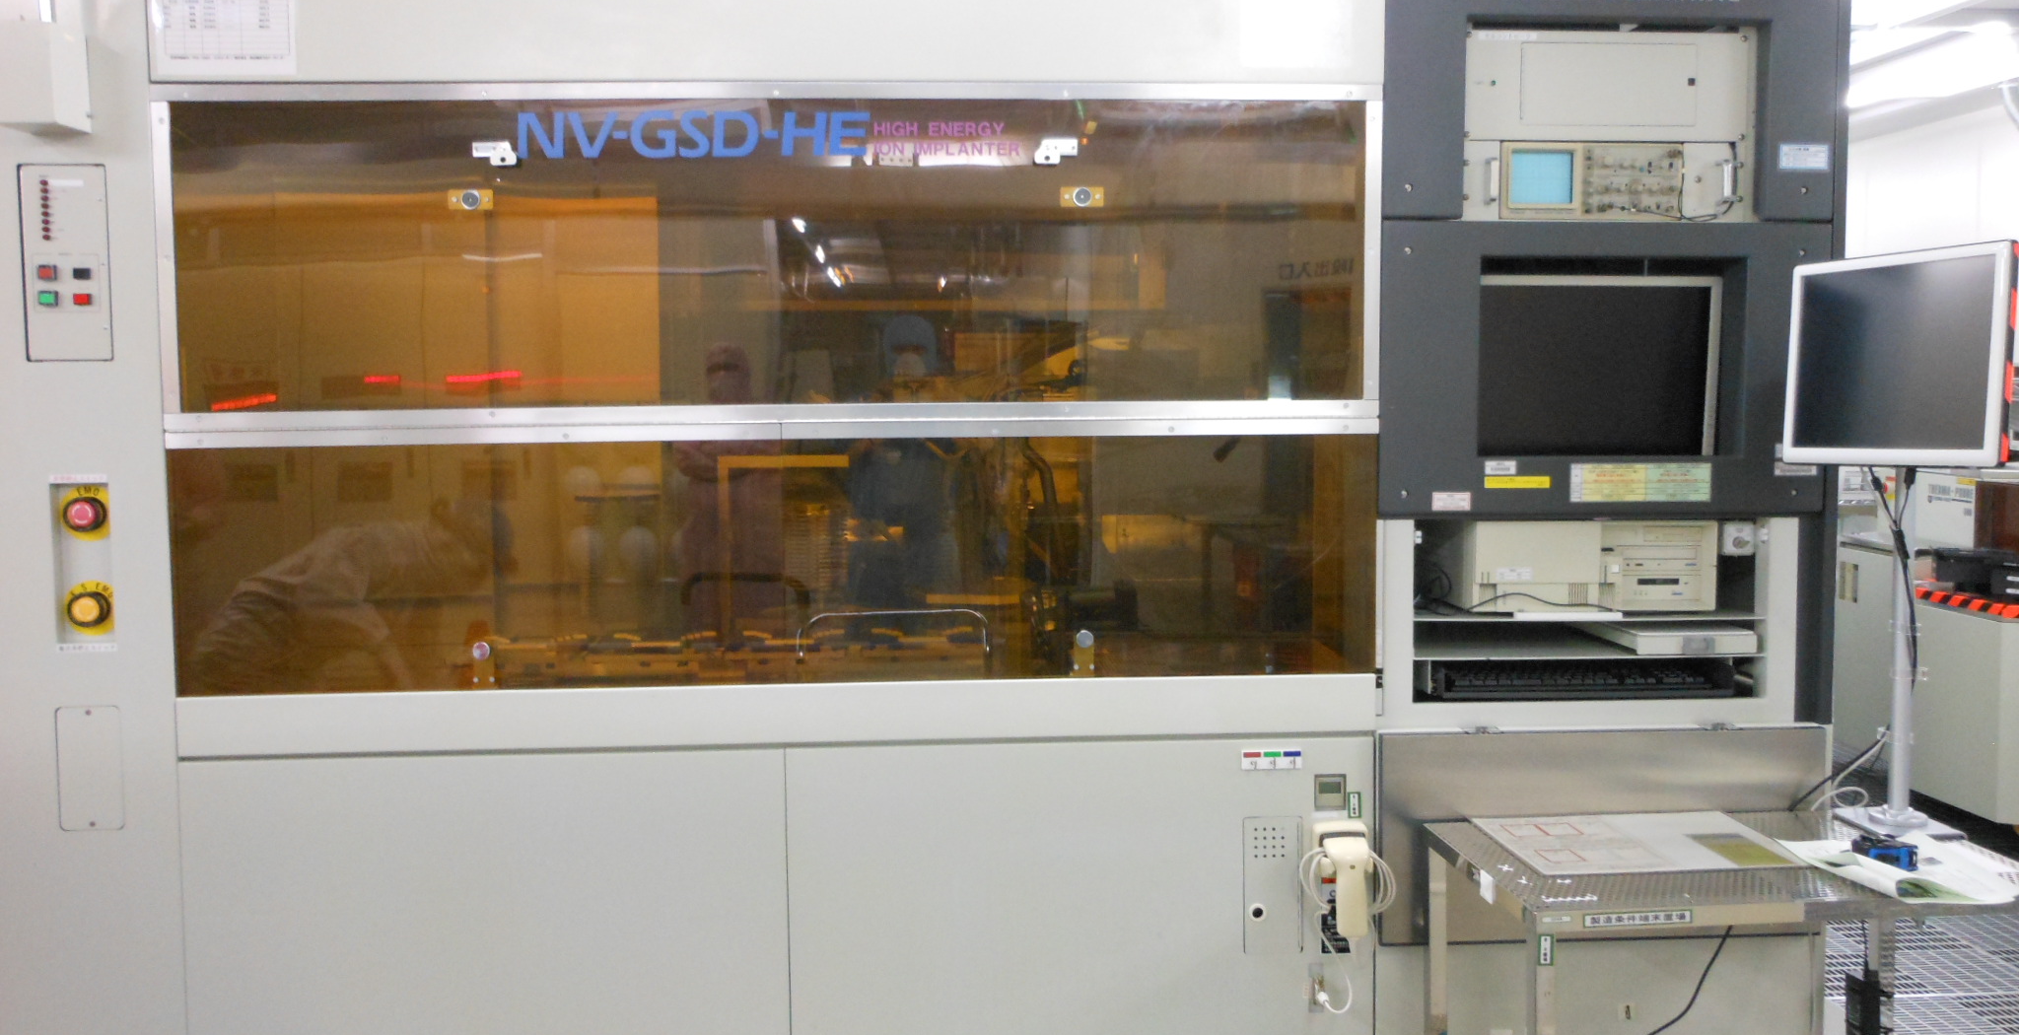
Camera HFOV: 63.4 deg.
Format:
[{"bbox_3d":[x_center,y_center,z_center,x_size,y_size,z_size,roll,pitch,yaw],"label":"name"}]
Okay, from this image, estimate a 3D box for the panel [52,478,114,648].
[{"bbox_3d":[-1.446,0.072,2.558,0.090,0.268,0.045,-1,4,-4],"label":"panel"}]

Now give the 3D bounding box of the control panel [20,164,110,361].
[{"bbox_3d":[-1.449,-0.393,2.509,0.130,0.300,0.030,-1,4,-4],"label":"control panel"}]

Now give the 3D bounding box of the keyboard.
[{"bbox_3d":[0.978,0.275,2.871,0.495,0.048,0.190,-1,4,-4],"label":"keyboard"}]

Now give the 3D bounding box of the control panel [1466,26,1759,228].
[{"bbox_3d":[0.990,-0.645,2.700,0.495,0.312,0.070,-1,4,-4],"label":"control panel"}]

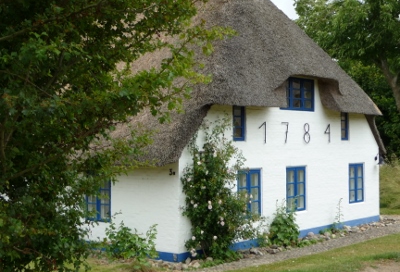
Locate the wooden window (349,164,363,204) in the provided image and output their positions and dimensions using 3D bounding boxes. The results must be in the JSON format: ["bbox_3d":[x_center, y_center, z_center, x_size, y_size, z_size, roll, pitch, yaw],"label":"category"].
[{"bbox_3d":[4.856,1.465,19.817,0.110,1.200,0.910,-1,-1,42],"label":"wooden window"}]

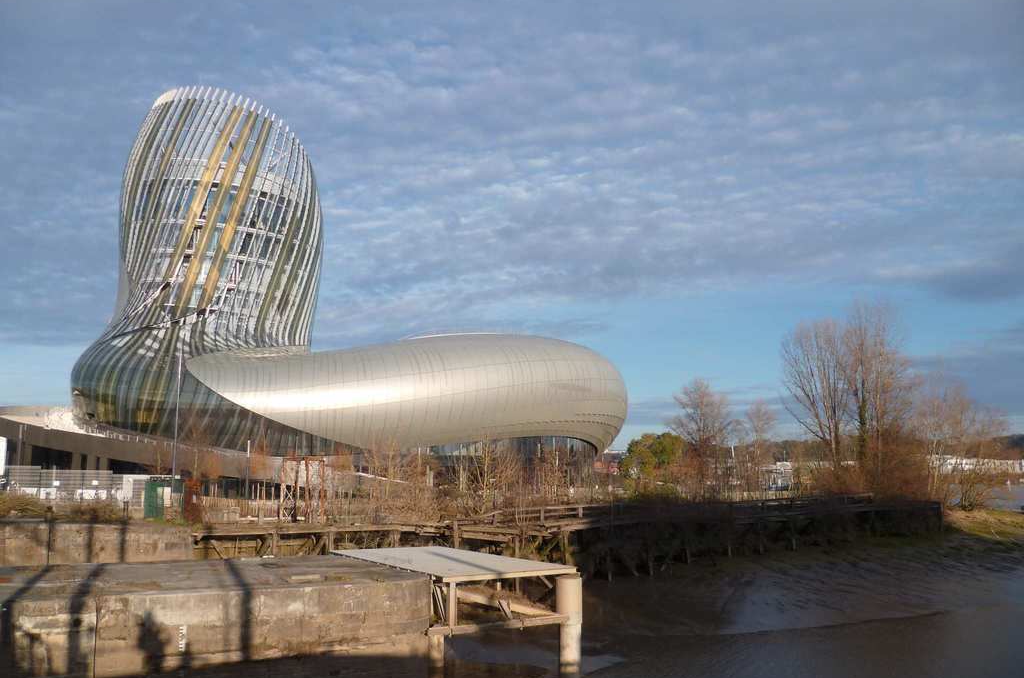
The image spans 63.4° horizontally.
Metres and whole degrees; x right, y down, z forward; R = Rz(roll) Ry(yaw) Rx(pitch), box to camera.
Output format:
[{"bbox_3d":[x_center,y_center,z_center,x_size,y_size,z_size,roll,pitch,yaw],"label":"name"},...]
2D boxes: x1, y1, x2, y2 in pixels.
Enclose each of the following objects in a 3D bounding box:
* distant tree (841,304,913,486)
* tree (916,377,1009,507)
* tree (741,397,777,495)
[{"bbox_3d":[36.313,5.773,82.069,7.130,19.330,7.130,0,-9,0],"label":"distant tree"},{"bbox_3d":[43.090,9.989,79.402,9.010,12.650,8.110,0,-9,0],"label":"tree"},{"bbox_3d":[24.792,10.920,83.306,3.620,9.670,3.620,0,-9,0],"label":"tree"}]

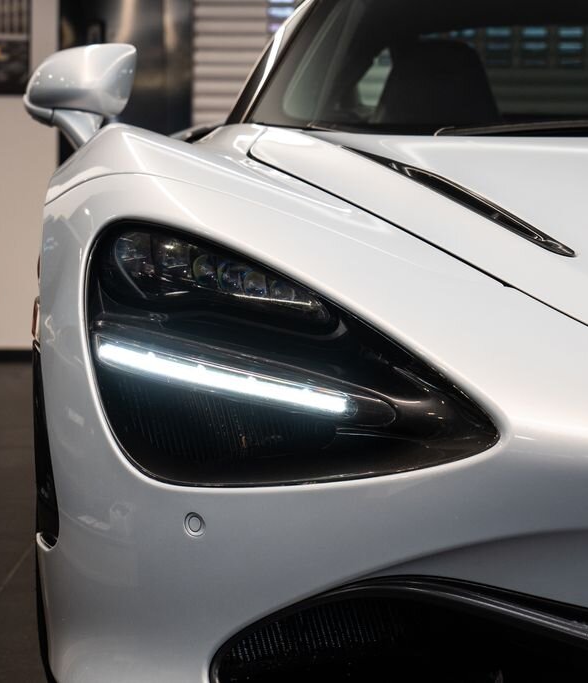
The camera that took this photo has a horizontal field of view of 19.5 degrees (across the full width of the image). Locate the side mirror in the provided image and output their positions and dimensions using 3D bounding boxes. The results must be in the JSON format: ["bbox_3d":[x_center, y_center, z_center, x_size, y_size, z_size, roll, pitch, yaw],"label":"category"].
[{"bbox_3d":[-0.352,-0.400,2.810,0.190,0.175,0.135,1,4,6],"label":"side mirror"}]

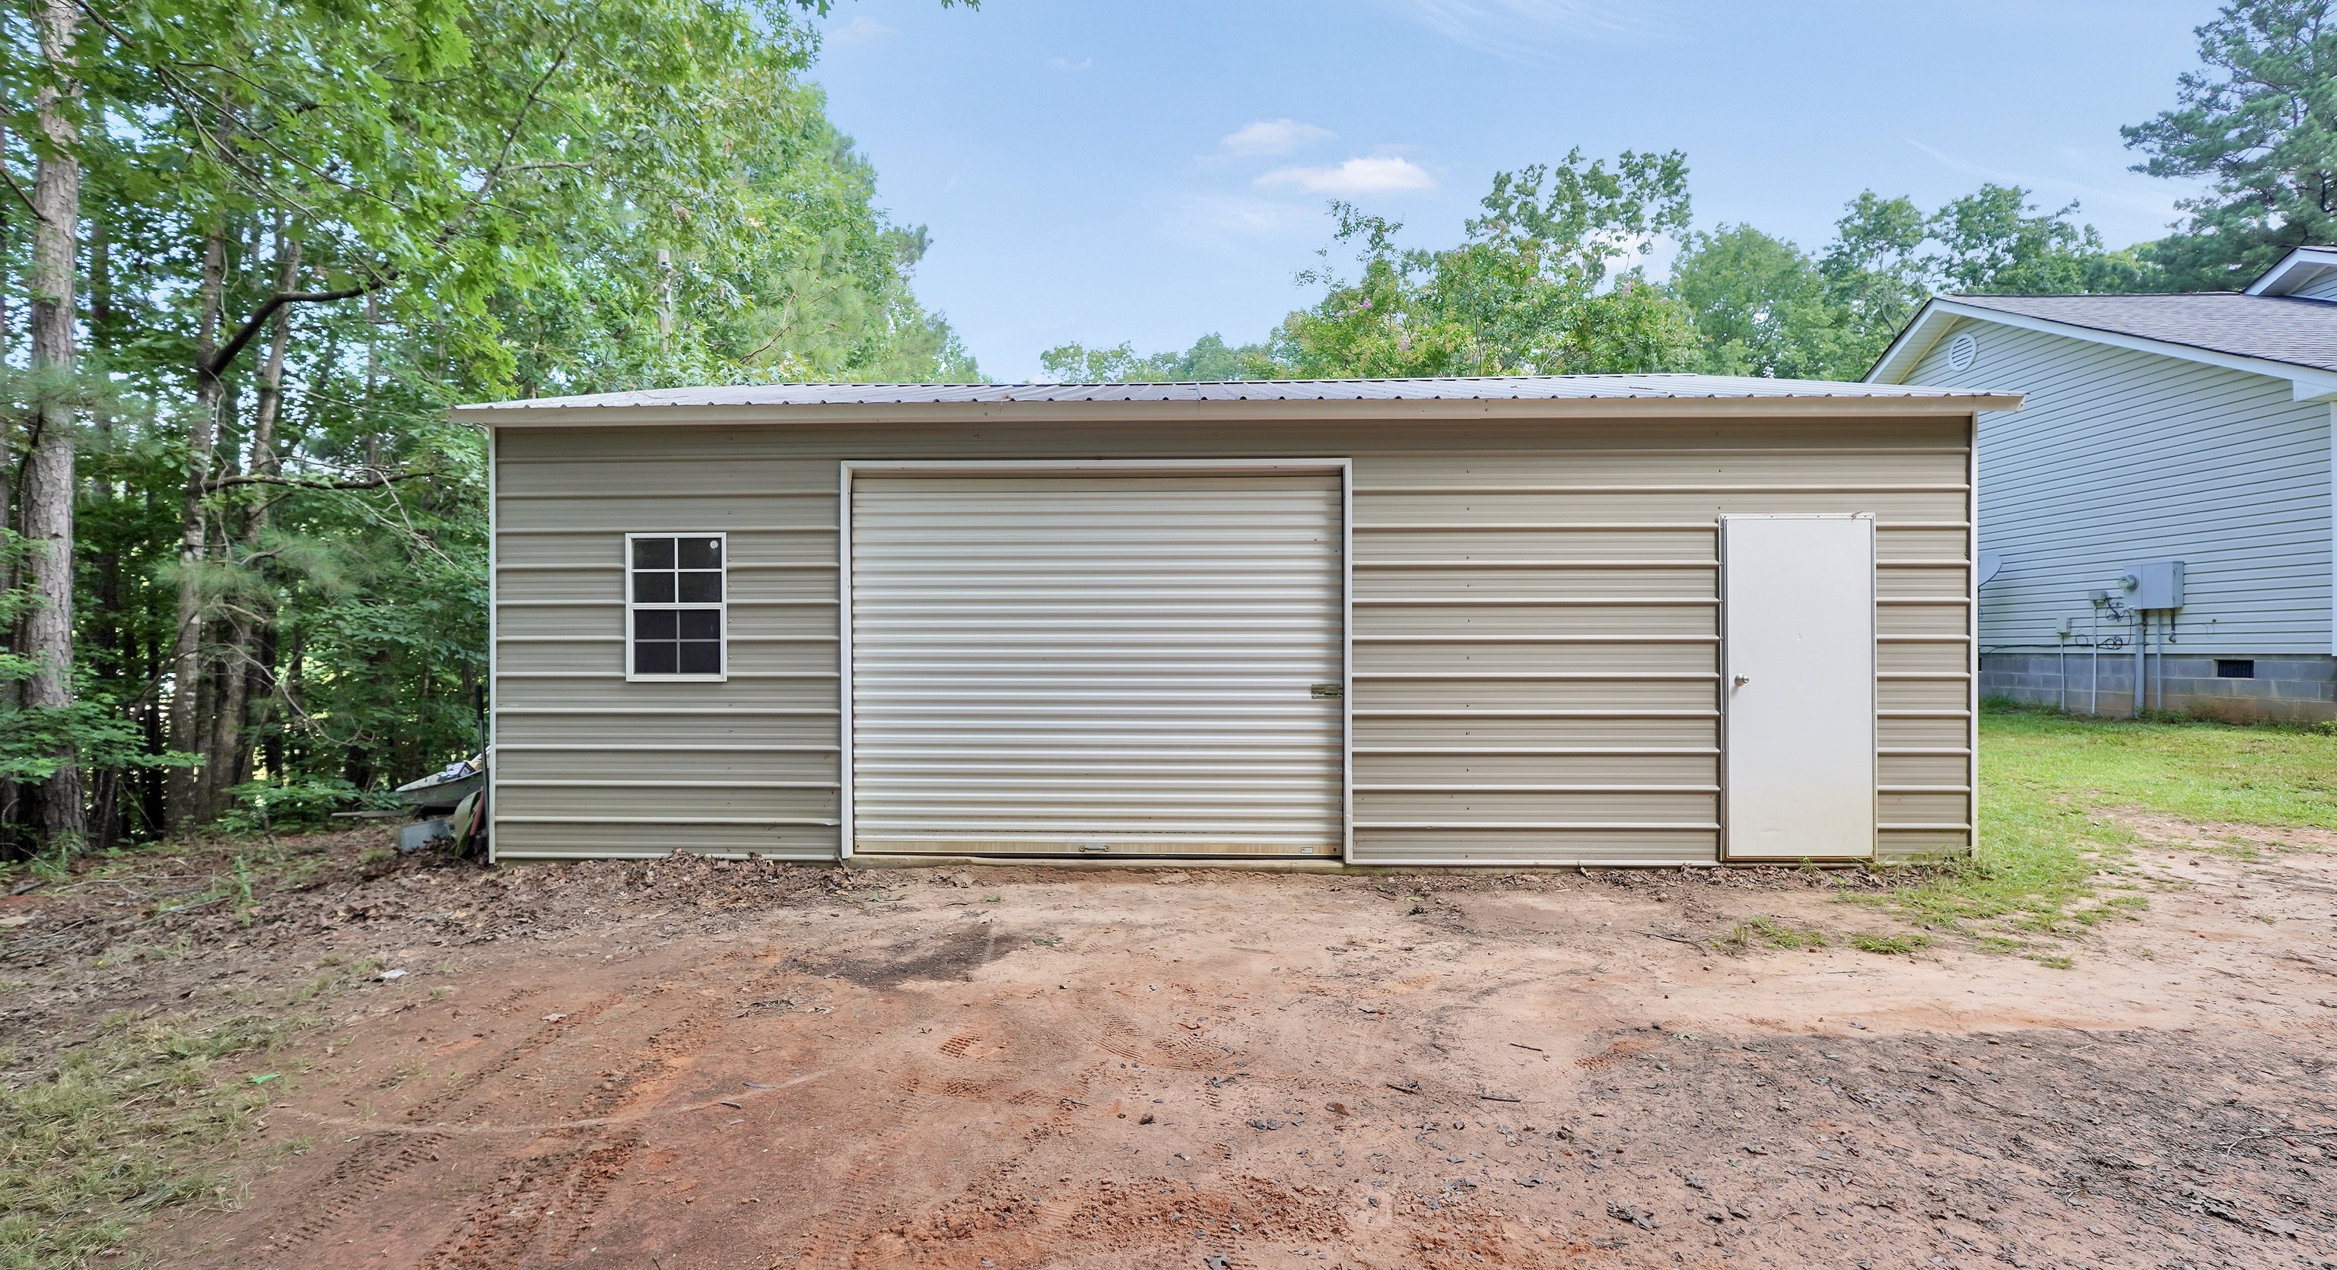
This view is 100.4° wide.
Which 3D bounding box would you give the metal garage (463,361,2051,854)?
[{"bbox_3d":[0.430,-0.530,9.420,9.400,3.920,7.200,0,0,2],"label":"metal garage"}]

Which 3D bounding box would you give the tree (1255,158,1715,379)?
[{"bbox_3d":[5.480,-3.600,17.000,7.400,9.600,6.800,0,0,0],"label":"tree"}]

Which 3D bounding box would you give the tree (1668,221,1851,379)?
[{"bbox_3d":[16.700,-5.200,27.500,6.200,12.600,6.200,0,0,0],"label":"tree"}]

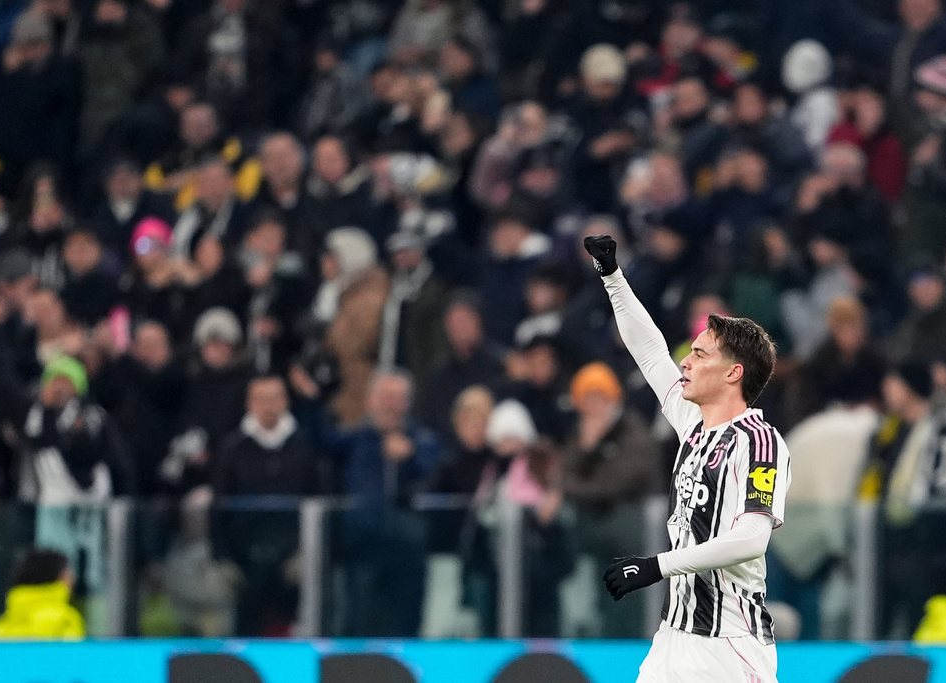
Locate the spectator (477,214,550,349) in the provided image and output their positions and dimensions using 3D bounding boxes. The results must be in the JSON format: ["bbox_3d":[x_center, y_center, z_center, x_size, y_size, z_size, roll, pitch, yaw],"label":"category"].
[{"bbox_3d":[0.193,0.214,54.776,0.500,1.680,0.360,0,-2,9],"label":"spectator"}]

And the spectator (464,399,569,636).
[{"bbox_3d":[0.156,0.959,42.800,0.460,1.500,0.360,0,-2,17],"label":"spectator"}]

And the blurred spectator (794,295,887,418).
[{"bbox_3d":[1.422,0.679,43.900,0.500,1.680,0.380,0,-2,9],"label":"blurred spectator"}]

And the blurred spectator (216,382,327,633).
[{"bbox_3d":[-0.850,1.012,47.481,0.520,1.740,0.380,0,-1,0],"label":"blurred spectator"}]

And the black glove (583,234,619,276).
[{"bbox_3d":[0.352,-0.237,31.400,0.100,0.115,0.095,-11,-1,-38],"label":"black glove"}]

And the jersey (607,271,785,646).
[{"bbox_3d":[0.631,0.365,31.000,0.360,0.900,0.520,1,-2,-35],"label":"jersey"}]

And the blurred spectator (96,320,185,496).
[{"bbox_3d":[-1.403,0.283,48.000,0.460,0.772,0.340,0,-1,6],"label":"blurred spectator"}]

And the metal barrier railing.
[{"bbox_3d":[-0.094,1.089,42.000,3.200,1.050,0.080,0,-2,0],"label":"metal barrier railing"}]

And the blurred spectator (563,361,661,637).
[{"bbox_3d":[0.523,0.903,43.000,0.520,1.650,0.400,0,-2,11],"label":"blurred spectator"}]

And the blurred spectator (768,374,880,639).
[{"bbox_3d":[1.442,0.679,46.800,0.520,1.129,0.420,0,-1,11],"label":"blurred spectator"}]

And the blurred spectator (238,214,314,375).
[{"bbox_3d":[-0.916,0.225,52.500,0.500,1.640,0.380,0,-1,9],"label":"blurred spectator"}]

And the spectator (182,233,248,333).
[{"bbox_3d":[-1.115,0.379,49.081,0.500,1.700,0.380,0,-1,11],"label":"spectator"}]

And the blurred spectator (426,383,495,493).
[{"bbox_3d":[-0.021,0.961,43.200,0.480,1.580,0.360,0,-2,9],"label":"blurred spectator"}]

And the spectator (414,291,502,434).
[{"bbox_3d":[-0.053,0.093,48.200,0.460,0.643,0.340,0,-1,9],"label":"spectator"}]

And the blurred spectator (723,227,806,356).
[{"bbox_3d":[1.159,0.390,44.800,0.500,1.680,0.380,0,-2,9],"label":"blurred spectator"}]

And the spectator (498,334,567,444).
[{"bbox_3d":[0.233,0.799,43.900,0.500,1.600,0.380,0,-2,9],"label":"spectator"}]

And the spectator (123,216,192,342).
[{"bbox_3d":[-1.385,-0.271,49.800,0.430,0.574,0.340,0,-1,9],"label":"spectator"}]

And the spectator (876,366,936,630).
[{"bbox_3d":[1.801,0.939,47.481,0.420,1.720,0.500,1,-2,-41],"label":"spectator"}]

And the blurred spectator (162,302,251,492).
[{"bbox_3d":[-1.123,0.706,48.281,0.520,1.700,0.400,0,-1,9],"label":"blurred spectator"}]

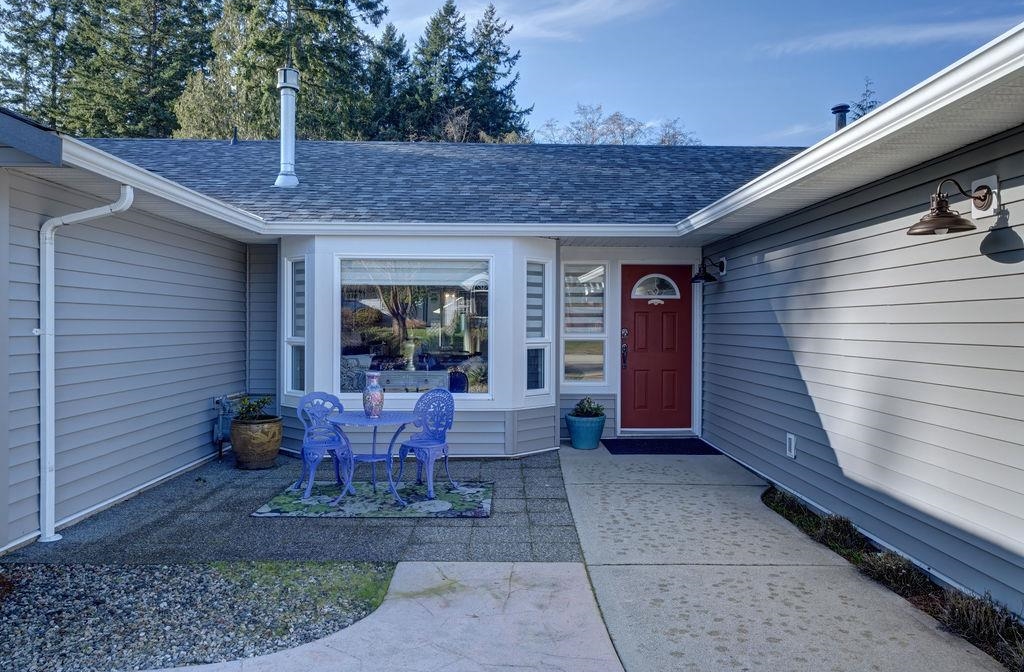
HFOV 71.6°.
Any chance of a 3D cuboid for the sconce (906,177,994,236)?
[{"bbox_3d":[2.258,-0.675,3.674,0.391,0.274,0.310,0,1,-2],"label":"sconce"}]

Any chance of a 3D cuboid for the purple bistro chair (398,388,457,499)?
[{"bbox_3d":[-0.749,0.922,6.261,0.430,0.870,0.460,1,1,30],"label":"purple bistro chair"}]

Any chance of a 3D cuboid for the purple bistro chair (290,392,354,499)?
[{"bbox_3d":[-1.645,0.920,6.222,0.430,0.870,0.460,0,1,-28],"label":"purple bistro chair"}]

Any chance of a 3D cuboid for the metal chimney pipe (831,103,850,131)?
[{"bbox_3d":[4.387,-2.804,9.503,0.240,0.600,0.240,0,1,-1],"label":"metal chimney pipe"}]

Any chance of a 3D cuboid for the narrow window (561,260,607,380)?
[{"bbox_3d":[0.889,-0.165,8.729,0.538,1.472,0.081,0,1,-2],"label":"narrow window"}]

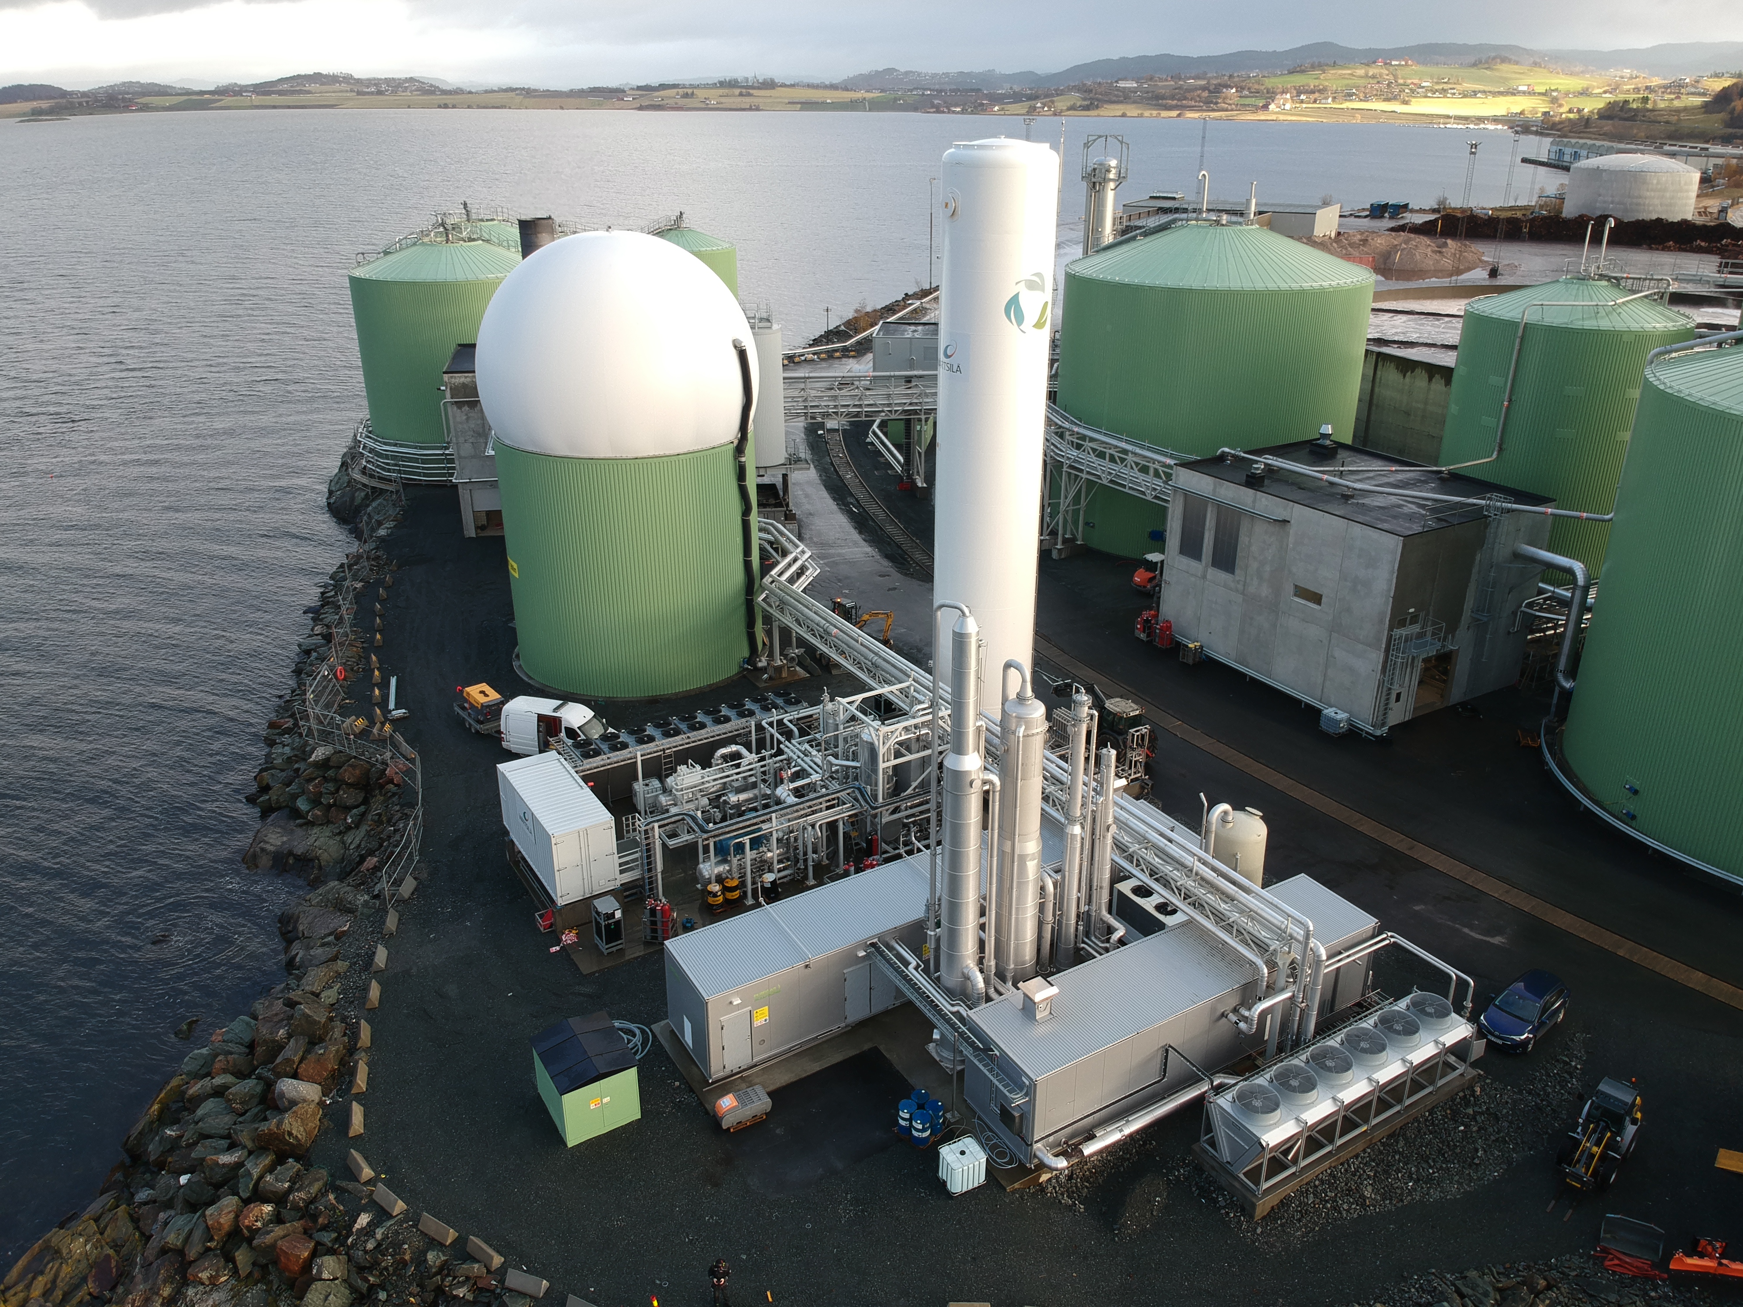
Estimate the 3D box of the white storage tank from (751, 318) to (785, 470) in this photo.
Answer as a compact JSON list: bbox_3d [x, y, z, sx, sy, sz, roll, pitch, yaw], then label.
[{"bbox_3d":[-8.222,-18.814,91.076,4.000,9.900,4.000,0,24,0],"label":"white storage tank"}]

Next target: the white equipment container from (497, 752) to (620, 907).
[{"bbox_3d":[-12.419,6.712,49.741,2.440,2.850,6.450,-14,27,-29],"label":"white equipment container"}]

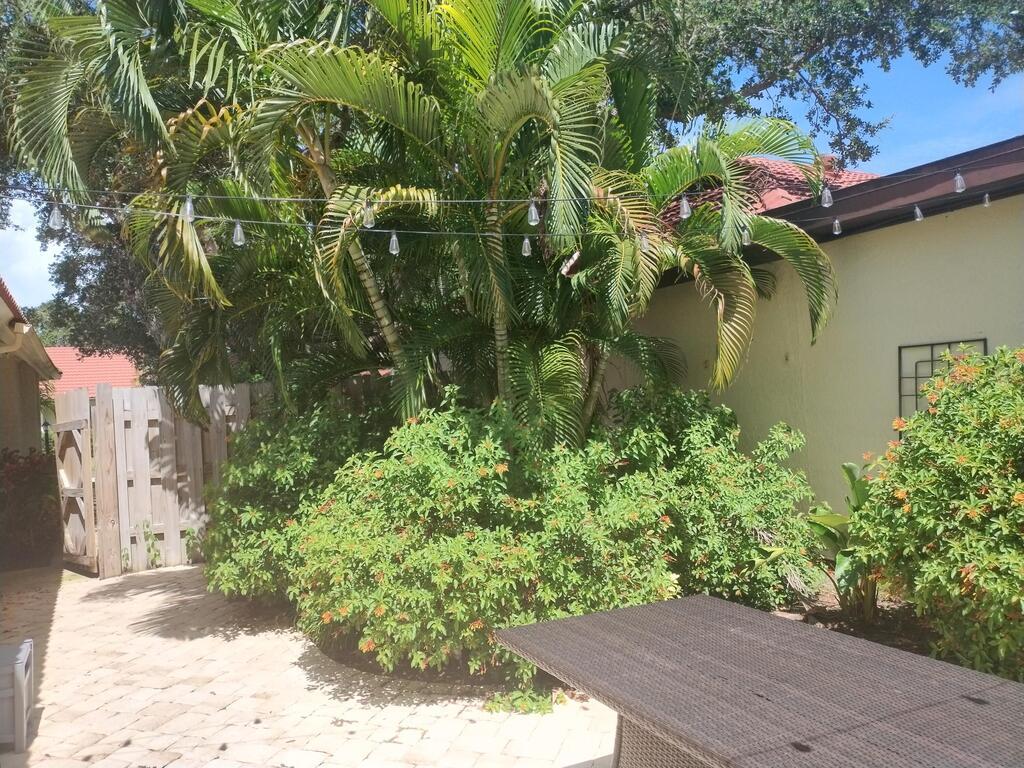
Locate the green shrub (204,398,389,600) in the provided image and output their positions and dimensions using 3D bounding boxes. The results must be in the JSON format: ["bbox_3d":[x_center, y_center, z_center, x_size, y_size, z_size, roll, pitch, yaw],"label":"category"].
[{"bbox_3d":[-1.923,0.931,6.634,1.500,1.600,1.500,-1,-1,-18],"label":"green shrub"}]

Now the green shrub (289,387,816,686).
[{"bbox_3d":[0.365,0.827,5.134,3.400,1.550,1.800,-1,-1,-20],"label":"green shrub"}]

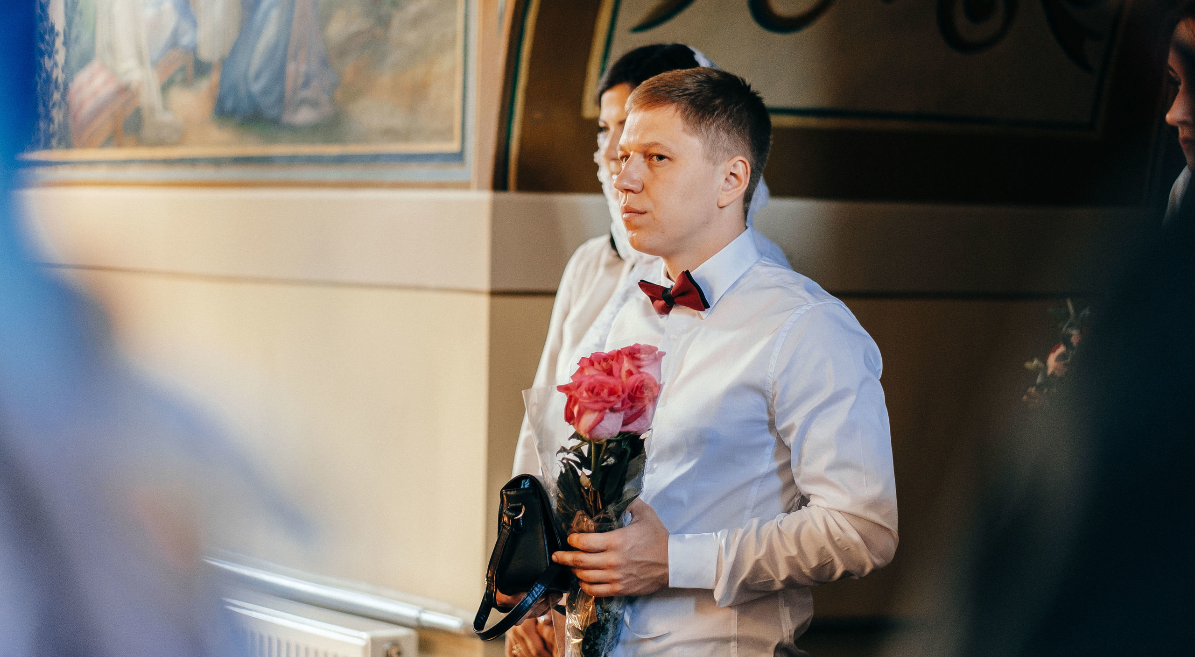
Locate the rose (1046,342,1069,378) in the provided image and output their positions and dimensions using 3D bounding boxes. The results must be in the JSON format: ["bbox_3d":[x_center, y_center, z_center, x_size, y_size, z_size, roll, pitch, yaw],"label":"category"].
[{"bbox_3d":[0.571,0.039,3.450,0.042,0.046,0.042,3,3,37],"label":"rose"}]

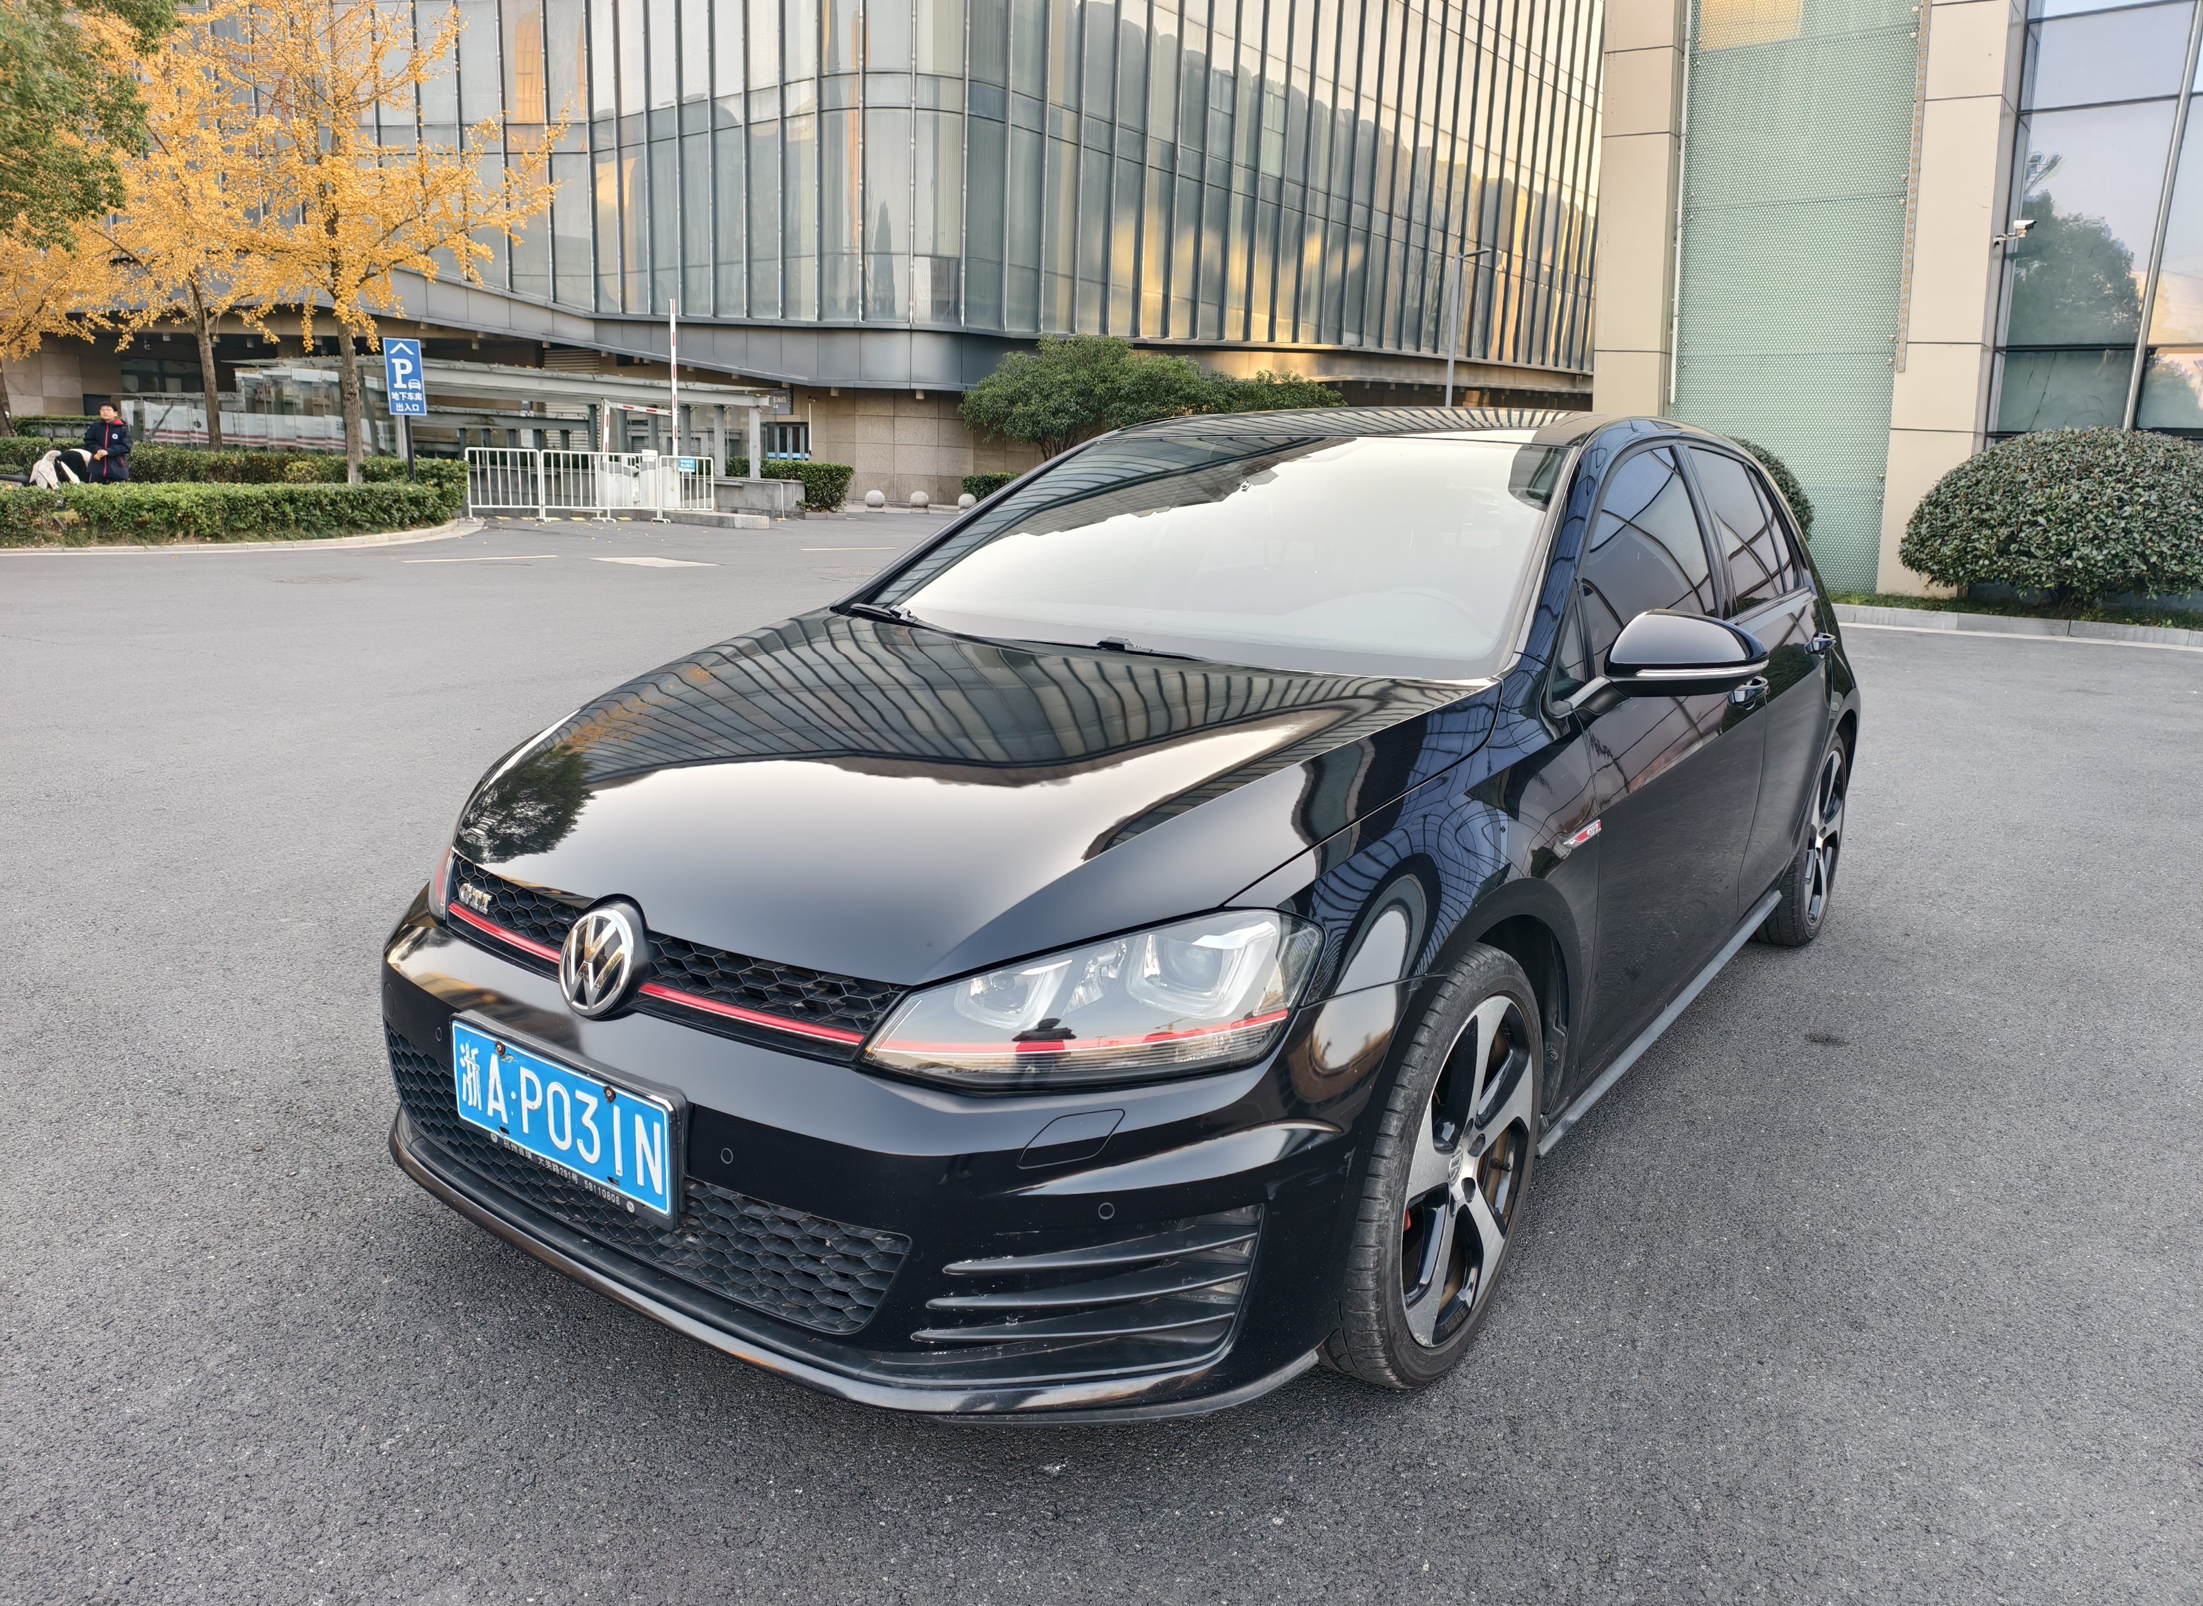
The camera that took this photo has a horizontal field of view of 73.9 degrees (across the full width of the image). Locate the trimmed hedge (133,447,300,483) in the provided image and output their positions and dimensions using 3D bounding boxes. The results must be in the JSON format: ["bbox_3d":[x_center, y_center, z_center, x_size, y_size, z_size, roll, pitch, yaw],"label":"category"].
[{"bbox_3d":[-14.299,-5.319,23.500,2.900,0.900,1.100,-3,14,-14],"label":"trimmed hedge"}]

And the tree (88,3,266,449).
[{"bbox_3d":[-16.555,-9.441,26.293,3.700,8.100,3.700,1,13,0],"label":"tree"}]

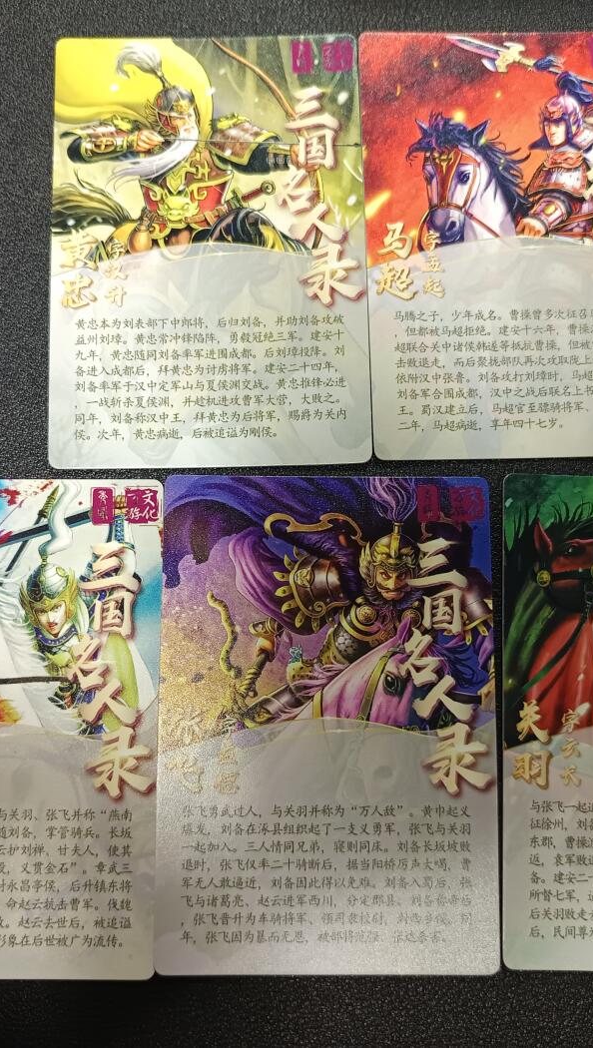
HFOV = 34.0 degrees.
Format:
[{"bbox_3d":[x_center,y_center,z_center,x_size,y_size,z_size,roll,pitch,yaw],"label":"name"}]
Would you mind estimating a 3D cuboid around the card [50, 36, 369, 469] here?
[{"bbox_3d":[-0.017,-0.056,0.192,0.062,0.001,0.090,-1,81,-1],"label":"card"}]

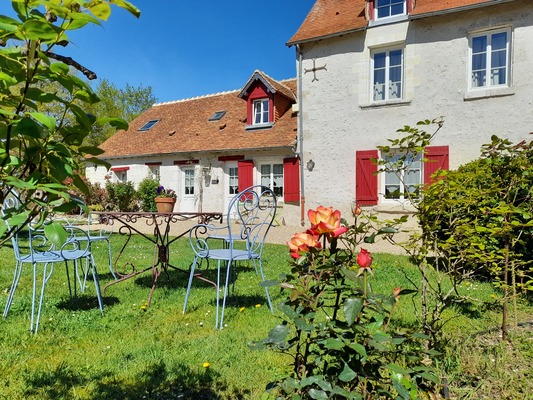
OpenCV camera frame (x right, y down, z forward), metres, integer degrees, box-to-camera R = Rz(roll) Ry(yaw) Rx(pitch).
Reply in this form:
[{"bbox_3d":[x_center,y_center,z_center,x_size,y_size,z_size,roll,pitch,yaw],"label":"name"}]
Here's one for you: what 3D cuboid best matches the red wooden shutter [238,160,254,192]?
[{"bbox_3d":[-0.709,-0.647,13.250,0.550,1.430,0.050,0,0,27],"label":"red wooden shutter"}]

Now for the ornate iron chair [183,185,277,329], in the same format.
[{"bbox_3d":[-0.283,0.379,2.850,0.520,0.920,0.530,0,0,-42],"label":"ornate iron chair"}]

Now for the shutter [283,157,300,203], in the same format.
[{"bbox_3d":[0.815,-0.646,12.500,0.550,1.430,0.050,0,0,27],"label":"shutter"}]

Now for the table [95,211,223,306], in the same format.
[{"bbox_3d":[-0.946,0.483,3.500,1.100,0.720,1.100,0,0,-11],"label":"table"}]

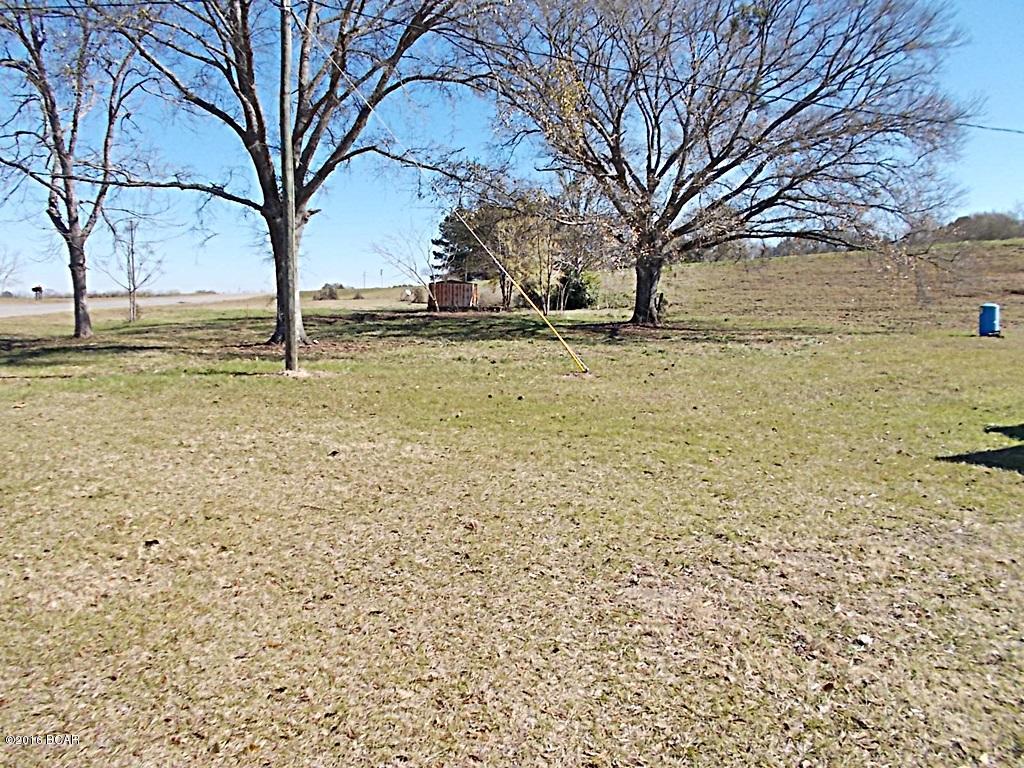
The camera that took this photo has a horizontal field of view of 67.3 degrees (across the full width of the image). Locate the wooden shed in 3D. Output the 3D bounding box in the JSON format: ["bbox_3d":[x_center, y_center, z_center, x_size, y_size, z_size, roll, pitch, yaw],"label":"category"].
[{"bbox_3d":[-4.608,-7.001,61.000,3.450,2.340,3.300,1,7,2],"label":"wooden shed"}]

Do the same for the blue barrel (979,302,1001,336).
[{"bbox_3d":[15.475,-2.072,24.900,0.580,0.970,0.580,4,8,32],"label":"blue barrel"}]

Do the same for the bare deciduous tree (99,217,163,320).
[{"bbox_3d":[-21.711,-6.410,44.000,3.200,5.700,3.200,0,7,0],"label":"bare deciduous tree"}]

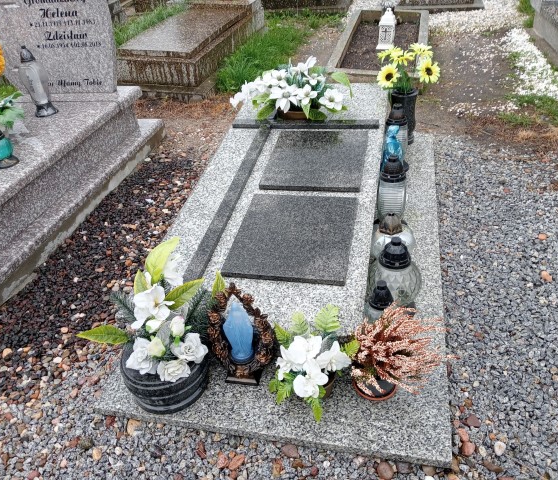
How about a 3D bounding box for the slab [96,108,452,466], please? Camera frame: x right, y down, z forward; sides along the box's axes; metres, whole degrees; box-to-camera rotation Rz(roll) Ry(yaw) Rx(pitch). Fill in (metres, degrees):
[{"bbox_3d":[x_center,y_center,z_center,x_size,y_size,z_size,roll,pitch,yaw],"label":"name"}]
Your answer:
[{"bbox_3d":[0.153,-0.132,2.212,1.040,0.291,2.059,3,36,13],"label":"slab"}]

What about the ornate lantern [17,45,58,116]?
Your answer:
[{"bbox_3d":[-1.270,-0.836,2.720,0.130,0.348,0.130,-19,37,-19],"label":"ornate lantern"}]

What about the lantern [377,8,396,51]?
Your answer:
[{"bbox_3d":[0.929,-1.838,4.478,0.146,0.312,0.146,10,37,21],"label":"lantern"}]

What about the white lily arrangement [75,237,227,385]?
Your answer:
[{"bbox_3d":[-0.347,0.209,1.523,0.395,0.333,0.312,3,36,13],"label":"white lily arrangement"}]

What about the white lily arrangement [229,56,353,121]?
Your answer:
[{"bbox_3d":[0.061,-0.752,2.571,0.582,0.250,0.322,3,36,13],"label":"white lily arrangement"}]

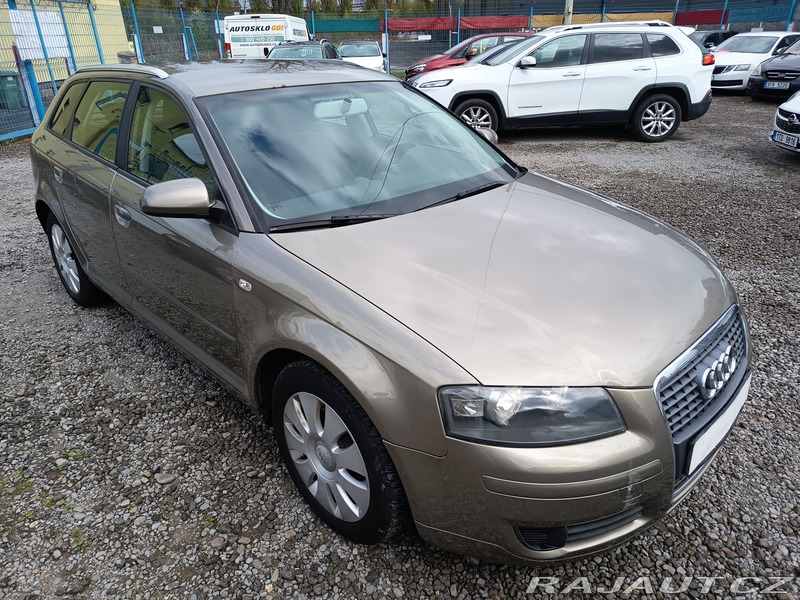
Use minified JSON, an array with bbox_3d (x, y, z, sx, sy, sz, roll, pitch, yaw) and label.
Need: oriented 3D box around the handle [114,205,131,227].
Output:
[{"bbox_3d":[-1.173,-0.357,2.365,0.185,0.066,0.055,22,33,40],"label":"handle"}]

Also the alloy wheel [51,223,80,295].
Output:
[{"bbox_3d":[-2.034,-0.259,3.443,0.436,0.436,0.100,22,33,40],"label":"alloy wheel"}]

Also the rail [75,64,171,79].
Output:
[{"bbox_3d":[-1.418,-1.139,2.745,0.050,0.060,1.310,-22,32,-38],"label":"rail"}]

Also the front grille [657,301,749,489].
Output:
[{"bbox_3d":[0.954,0.277,1.679,0.690,0.380,0.105,-23,21,-40],"label":"front grille"}]

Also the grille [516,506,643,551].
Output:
[{"bbox_3d":[0.498,0.617,1.554,0.400,0.095,0.085,-7,25,-14],"label":"grille"}]

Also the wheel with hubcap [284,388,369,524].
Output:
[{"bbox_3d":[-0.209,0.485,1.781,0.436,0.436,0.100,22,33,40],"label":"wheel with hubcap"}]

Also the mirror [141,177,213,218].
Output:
[{"bbox_3d":[-0.743,-0.340,1.872,0.140,0.148,0.235,22,33,40],"label":"mirror"}]

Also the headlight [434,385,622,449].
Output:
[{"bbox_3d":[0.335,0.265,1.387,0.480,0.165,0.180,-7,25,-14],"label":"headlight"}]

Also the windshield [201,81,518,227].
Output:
[{"bbox_3d":[-0.128,-0.708,2.404,1.460,0.115,0.840,-23,63,-40],"label":"windshield"}]

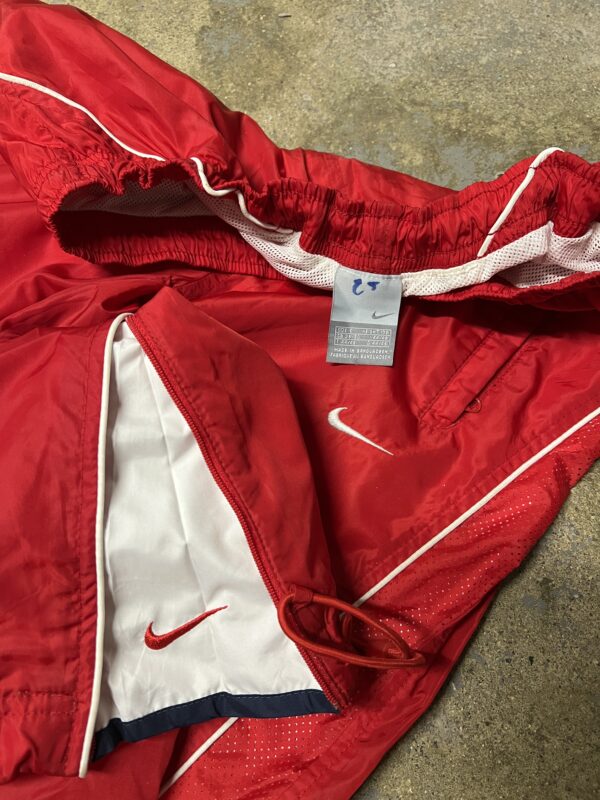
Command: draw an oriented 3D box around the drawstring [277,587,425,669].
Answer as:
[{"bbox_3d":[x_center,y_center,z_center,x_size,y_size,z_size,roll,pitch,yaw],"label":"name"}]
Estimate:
[{"bbox_3d":[0.030,0.138,0.354,0.090,0.020,0.030,20,75,6],"label":"drawstring"}]

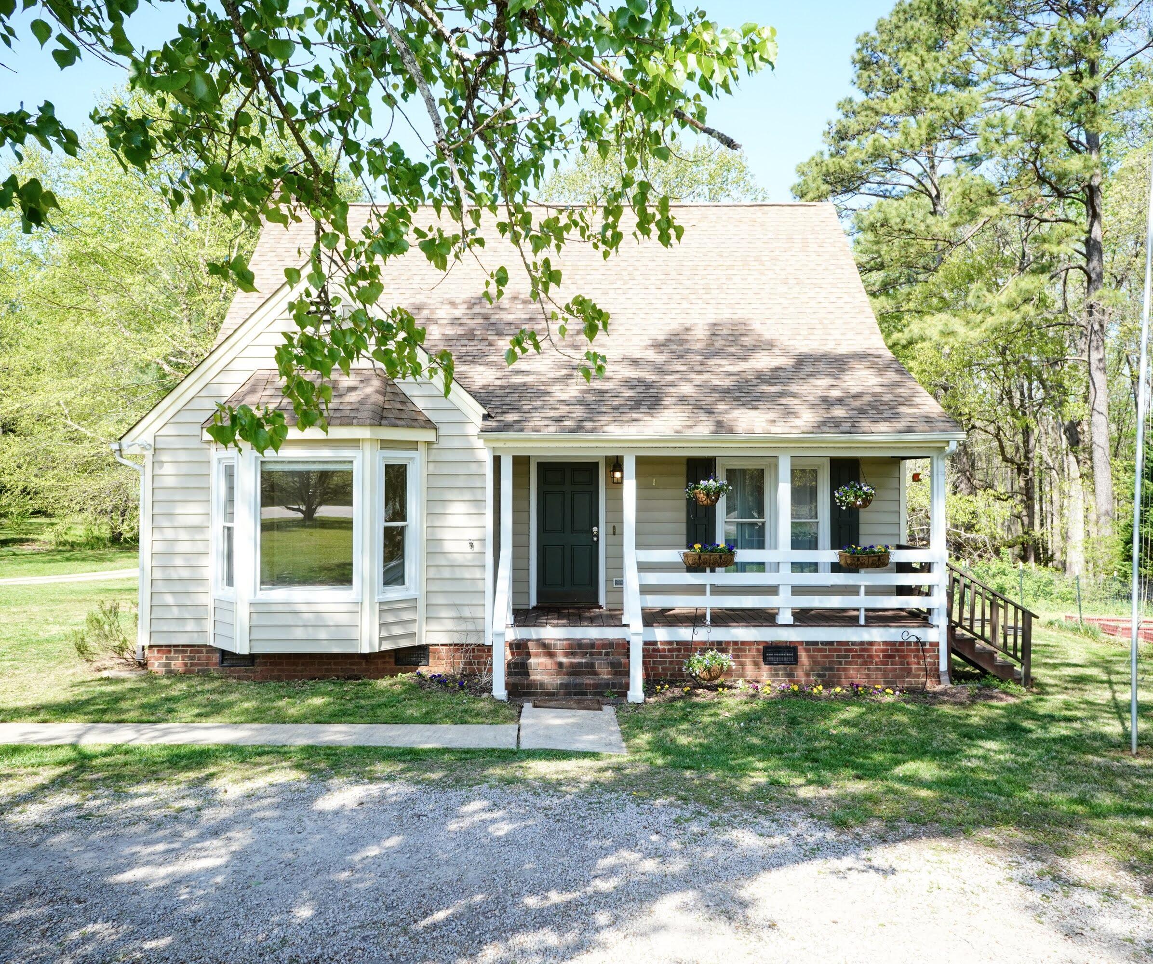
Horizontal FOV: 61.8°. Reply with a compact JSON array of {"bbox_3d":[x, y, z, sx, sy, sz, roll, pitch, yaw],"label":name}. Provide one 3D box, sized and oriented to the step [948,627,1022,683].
[{"bbox_3d":[5.240,2.263,12.678,1.120,0.720,1.020,0,-1,0],"label":"step"}]

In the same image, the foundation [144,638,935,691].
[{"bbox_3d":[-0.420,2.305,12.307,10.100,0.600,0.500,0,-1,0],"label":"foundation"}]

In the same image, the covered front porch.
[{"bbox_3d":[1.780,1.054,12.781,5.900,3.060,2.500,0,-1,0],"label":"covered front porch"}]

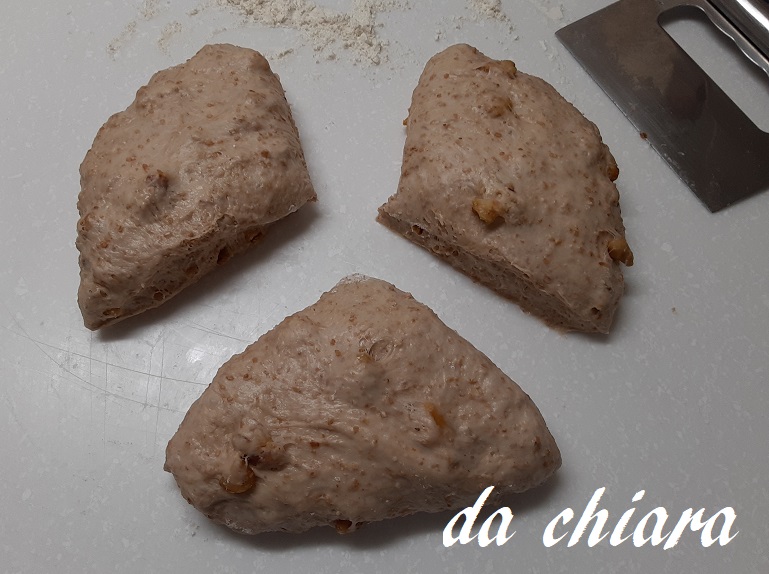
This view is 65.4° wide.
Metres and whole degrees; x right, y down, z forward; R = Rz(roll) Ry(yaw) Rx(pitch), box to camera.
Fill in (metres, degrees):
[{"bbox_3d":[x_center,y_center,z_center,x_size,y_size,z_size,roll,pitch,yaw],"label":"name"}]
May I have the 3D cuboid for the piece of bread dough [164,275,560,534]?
[{"bbox_3d":[-0.011,0.039,0.245,0.155,0.045,0.110,-5,64,-3],"label":"piece of bread dough"}]

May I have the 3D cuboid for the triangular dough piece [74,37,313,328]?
[{"bbox_3d":[-0.104,-0.061,0.294,0.142,0.045,0.112,-31,68,-14],"label":"triangular dough piece"}]

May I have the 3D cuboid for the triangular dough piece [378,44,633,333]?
[{"bbox_3d":[0.065,-0.058,0.292,0.150,0.045,0.109,32,68,15],"label":"triangular dough piece"}]

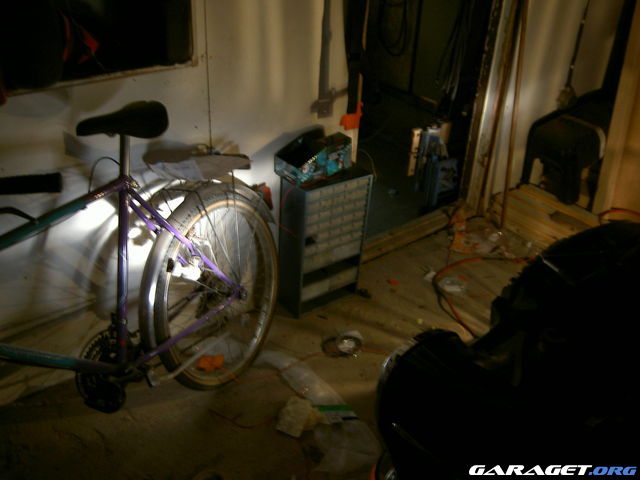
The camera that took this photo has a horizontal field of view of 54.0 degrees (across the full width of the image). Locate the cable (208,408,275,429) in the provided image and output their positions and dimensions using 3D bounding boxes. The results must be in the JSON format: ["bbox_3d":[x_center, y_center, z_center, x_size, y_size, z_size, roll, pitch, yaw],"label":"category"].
[{"bbox_3d":[-0.256,0.566,2.005,0.220,0.008,0.075,3,30,0],"label":"cable"}]

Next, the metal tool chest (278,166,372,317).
[{"bbox_3d":[0.012,0.001,2.473,0.306,0.552,0.150,-19,36,-33],"label":"metal tool chest"}]

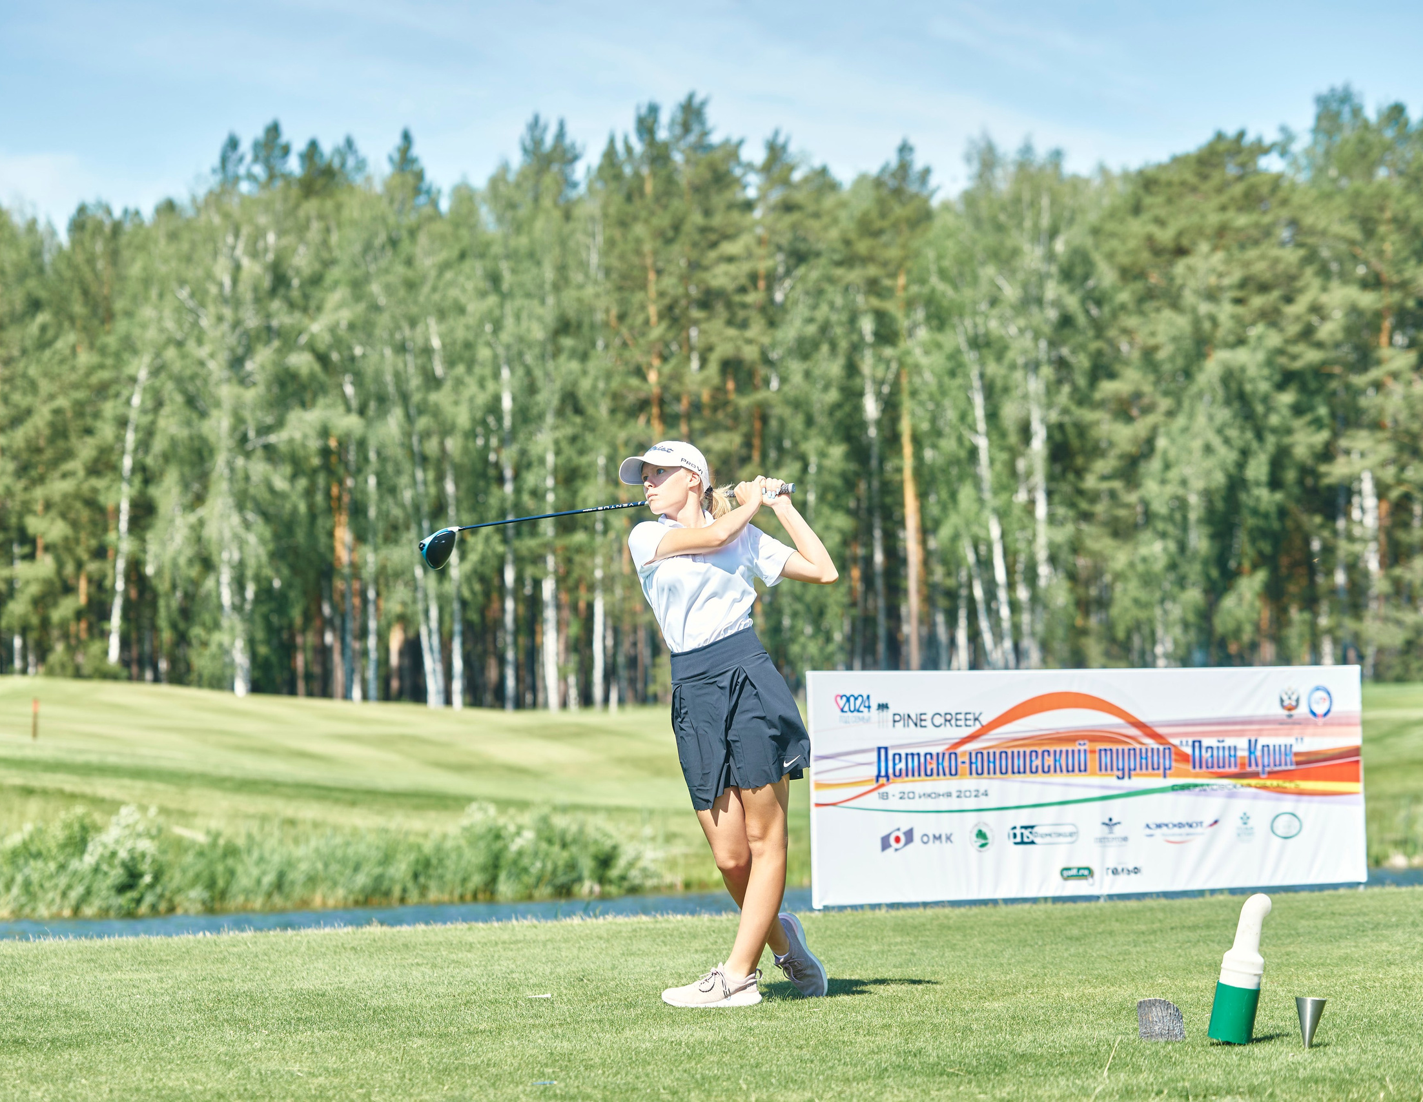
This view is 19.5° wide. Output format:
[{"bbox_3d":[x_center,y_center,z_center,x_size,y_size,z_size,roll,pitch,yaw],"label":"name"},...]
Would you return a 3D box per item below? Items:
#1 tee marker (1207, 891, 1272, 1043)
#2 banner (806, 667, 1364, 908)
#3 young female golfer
[{"bbox_3d":[1.280,1.000,9.980,0.106,0.360,0.106,9,-1,-7],"label":"tee marker"},{"bbox_3d":[1.710,1.020,18.270,3.000,1.000,0.050,0,-3,-30],"label":"banner"},{"bbox_3d":[0.050,0.505,12.050,0.620,1.640,0.500,-2,-2,22],"label":"young female golfer"}]

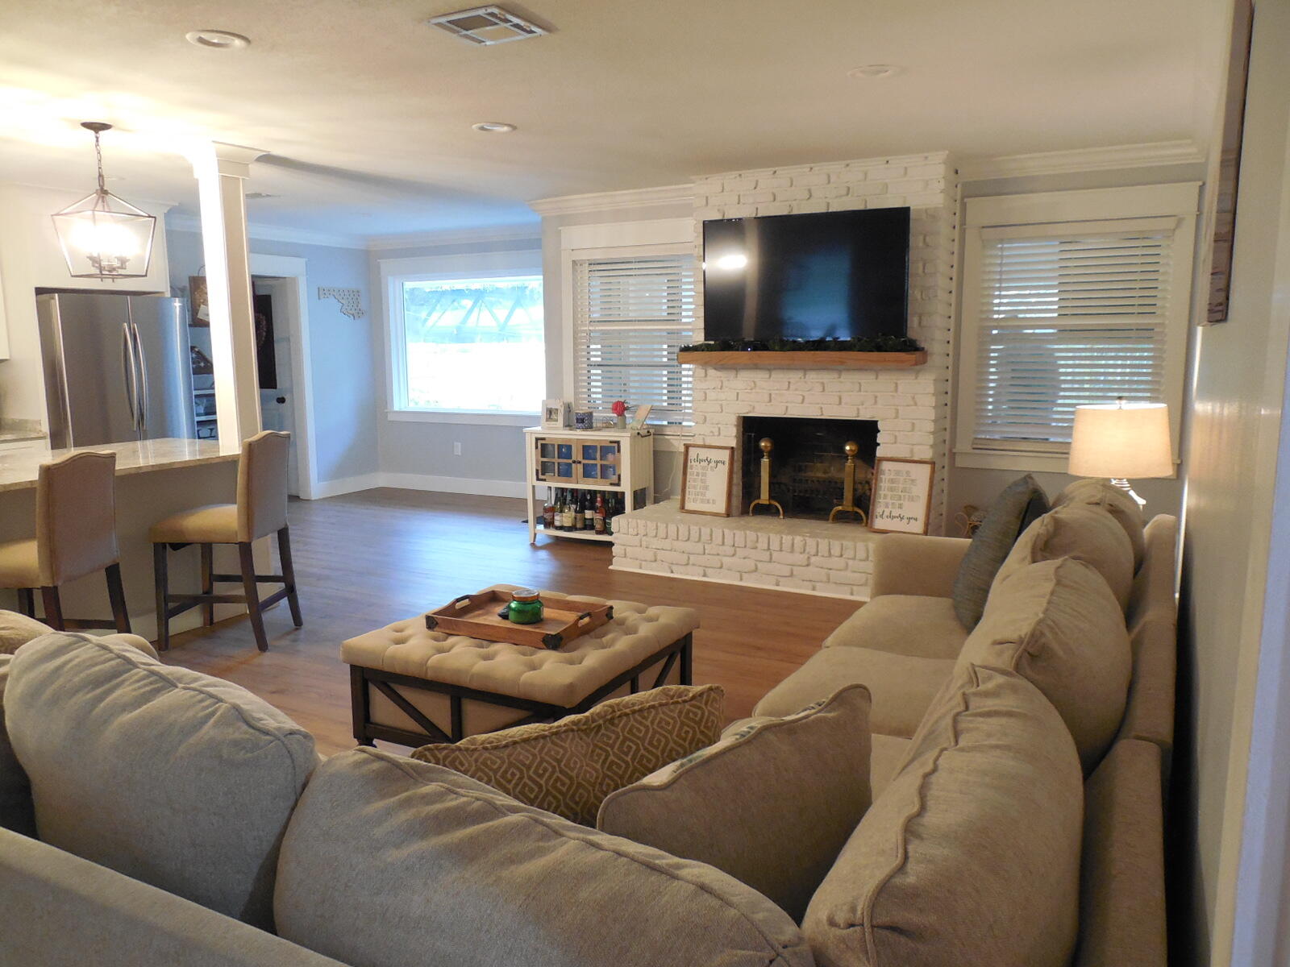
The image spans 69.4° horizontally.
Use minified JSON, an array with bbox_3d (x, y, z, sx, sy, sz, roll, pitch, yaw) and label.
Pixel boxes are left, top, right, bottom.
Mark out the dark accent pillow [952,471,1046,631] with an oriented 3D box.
[{"bbox_3d":[1.198,0.234,3.114,0.170,0.490,0.460,23,18,23],"label":"dark accent pillow"}]

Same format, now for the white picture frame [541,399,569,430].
[{"bbox_3d":[-0.643,-0.481,6.542,0.190,0.210,0.040,4,3,28],"label":"white picture frame"}]

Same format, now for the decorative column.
[{"bbox_3d":[-2.211,-0.992,4.970,0.330,1.514,0.330,4,10,29],"label":"decorative column"}]

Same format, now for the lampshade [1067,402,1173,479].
[{"bbox_3d":[1.869,-0.166,3.660,0.410,0.275,0.410,4,10,29],"label":"lampshade"}]

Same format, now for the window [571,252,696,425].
[{"bbox_3d":[-0.074,-0.997,6.526,0.980,1.200,0.100,4,10,29],"label":"window"}]

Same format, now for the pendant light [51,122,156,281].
[{"bbox_3d":[-2.426,-1.255,4.182,0.305,0.682,0.305,4,10,28],"label":"pendant light"}]

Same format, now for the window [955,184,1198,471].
[{"bbox_3d":[2.356,-0.823,5.175,1.170,1.540,0.100,4,10,29],"label":"window"}]

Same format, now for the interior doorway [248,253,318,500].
[{"bbox_3d":[-3.345,-0.882,8.213,0.160,2.220,0.970,4,10,29],"label":"interior doorway"}]

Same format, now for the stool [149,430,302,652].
[{"bbox_3d":[-2.082,0.280,4.626,0.540,1.020,0.460,0,9,4],"label":"stool"}]

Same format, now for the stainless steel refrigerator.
[{"bbox_3d":[-3.792,-0.411,6.589,0.760,1.770,0.910,4,10,29],"label":"stainless steel refrigerator"}]

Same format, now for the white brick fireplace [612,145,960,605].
[{"bbox_3d":[0.783,-0.637,5.696,1.980,2.440,0.720,4,10,28],"label":"white brick fireplace"}]

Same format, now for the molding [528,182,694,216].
[{"bbox_3d":[-0.208,-1.917,6.338,1.440,0.102,0.120,4,10,28],"label":"molding"}]

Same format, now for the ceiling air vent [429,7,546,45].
[{"bbox_3d":[-0.503,-1.468,3.010,0.272,0.022,0.285,4,10,29],"label":"ceiling air vent"}]

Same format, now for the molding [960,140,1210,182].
[{"bbox_3d":[2.312,-1.724,5.011,1.230,0.102,0.120,4,10,28],"label":"molding"}]

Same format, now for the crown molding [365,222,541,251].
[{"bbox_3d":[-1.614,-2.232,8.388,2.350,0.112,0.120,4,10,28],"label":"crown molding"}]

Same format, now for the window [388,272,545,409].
[{"bbox_3d":[-1.577,-1.287,8.660,1.980,1.280,0.120,4,10,29],"label":"window"}]

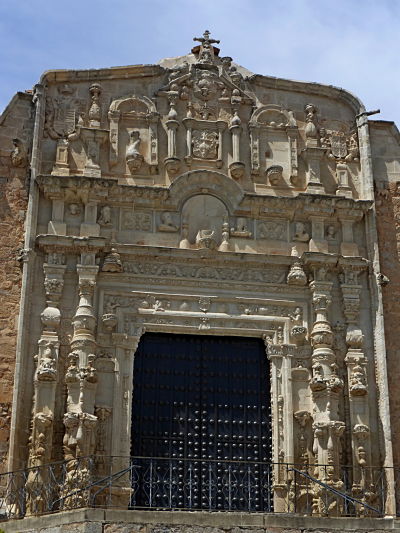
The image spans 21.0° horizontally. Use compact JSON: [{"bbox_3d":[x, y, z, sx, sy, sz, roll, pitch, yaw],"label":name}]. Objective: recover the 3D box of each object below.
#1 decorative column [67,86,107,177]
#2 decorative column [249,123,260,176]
[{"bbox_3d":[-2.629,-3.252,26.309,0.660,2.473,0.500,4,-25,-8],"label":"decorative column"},{"bbox_3d":[1.333,-2.820,26.174,0.220,1.280,0.200,4,-25,-8],"label":"decorative column"}]

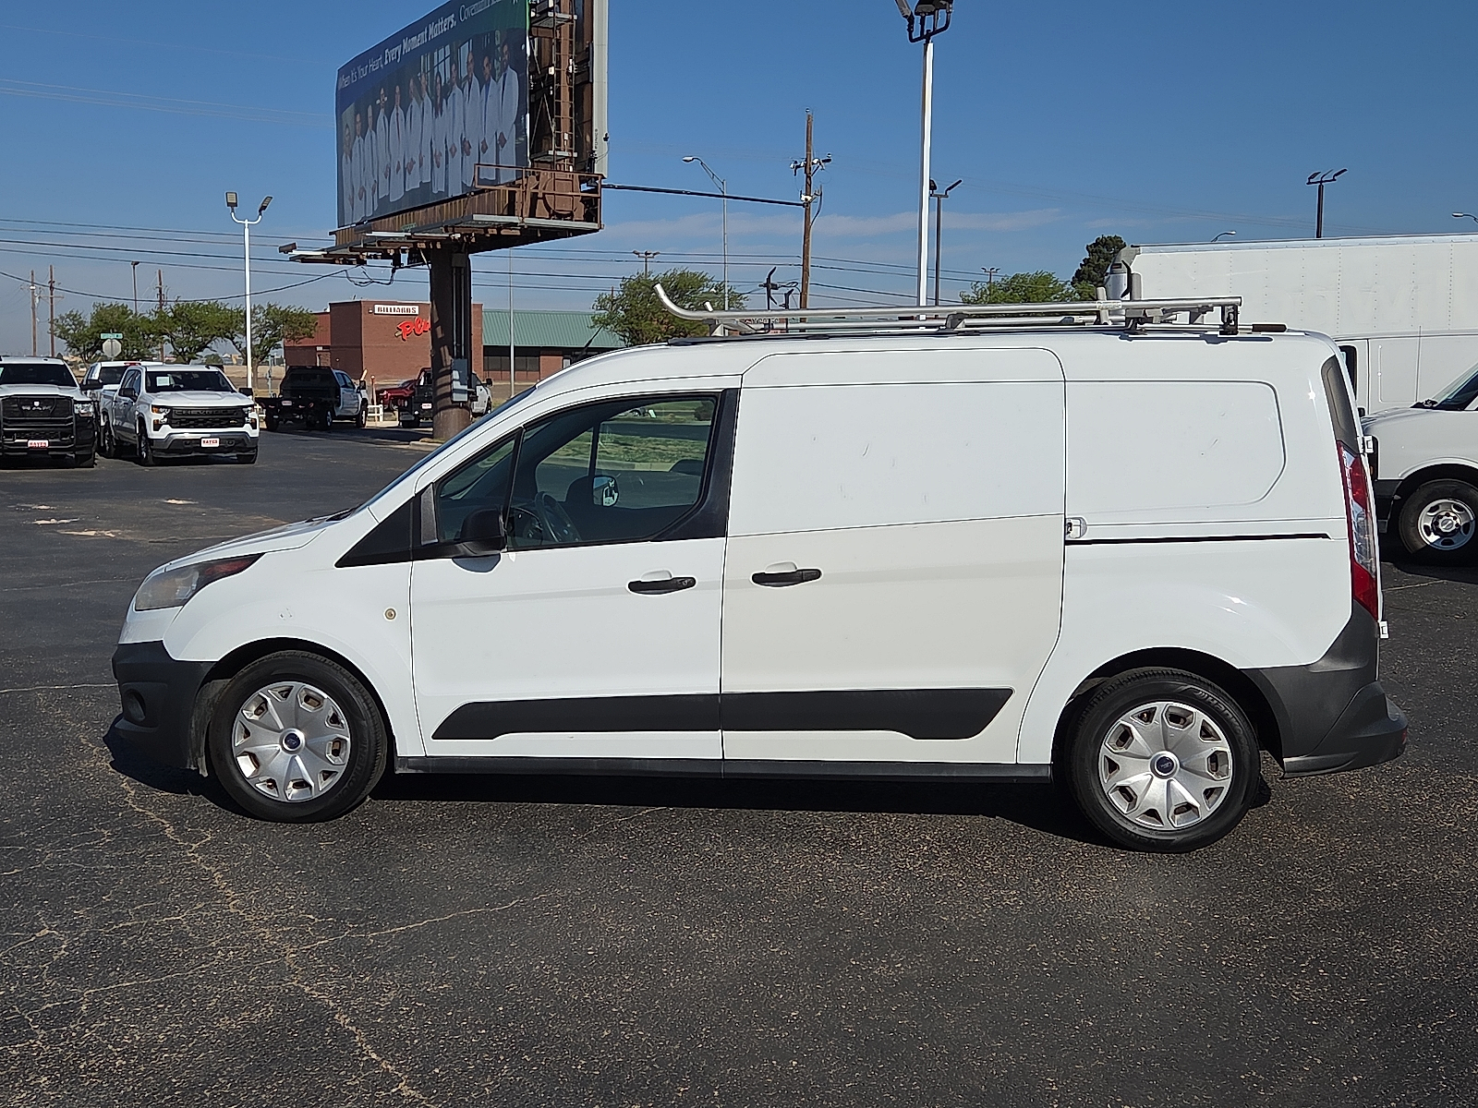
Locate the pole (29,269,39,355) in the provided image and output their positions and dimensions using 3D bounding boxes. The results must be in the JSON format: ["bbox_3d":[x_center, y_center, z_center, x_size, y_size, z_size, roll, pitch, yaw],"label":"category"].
[{"bbox_3d":[-69.994,-22.408,165.604,1.200,11.200,0.600,-2,6,-17],"label":"pole"}]

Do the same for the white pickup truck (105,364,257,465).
[{"bbox_3d":[-11.277,-2.898,33.397,2.070,1.920,5.870,-3,7,-30],"label":"white pickup truck"}]

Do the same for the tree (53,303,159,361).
[{"bbox_3d":[-39.176,-12.749,103.000,5.900,5.540,5.610,0,6,0],"label":"tree"}]

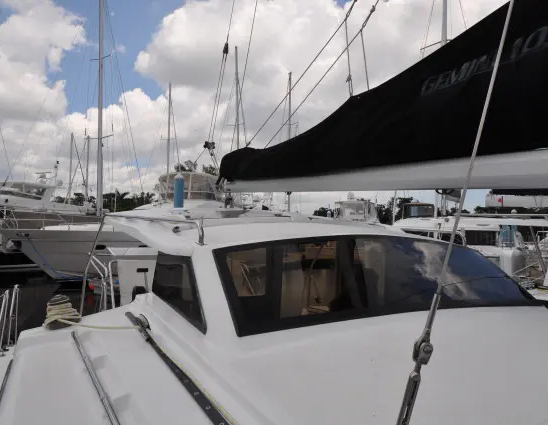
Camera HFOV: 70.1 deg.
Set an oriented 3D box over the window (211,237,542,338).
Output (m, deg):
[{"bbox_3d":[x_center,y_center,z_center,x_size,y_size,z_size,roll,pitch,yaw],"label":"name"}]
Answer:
[{"bbox_3d":[0.733,0.373,2.298,2.100,0.230,0.610,3,42,-25],"label":"window"}]

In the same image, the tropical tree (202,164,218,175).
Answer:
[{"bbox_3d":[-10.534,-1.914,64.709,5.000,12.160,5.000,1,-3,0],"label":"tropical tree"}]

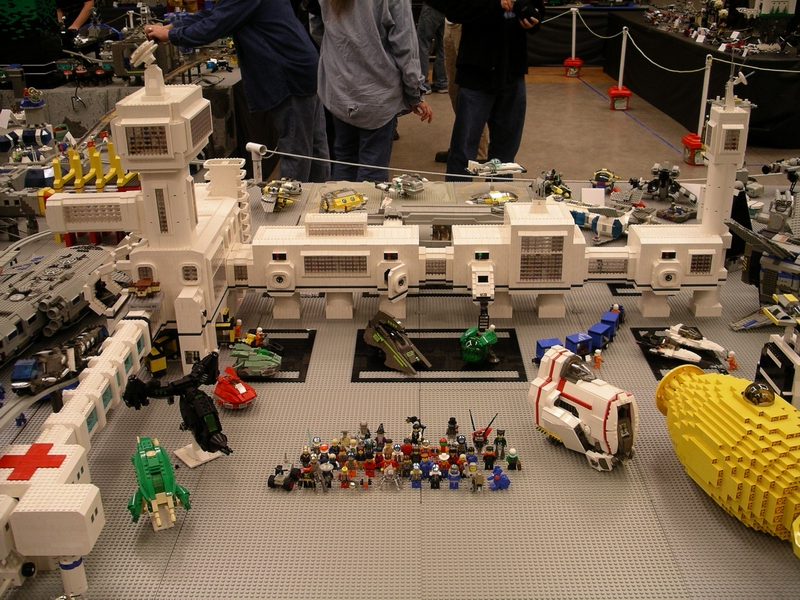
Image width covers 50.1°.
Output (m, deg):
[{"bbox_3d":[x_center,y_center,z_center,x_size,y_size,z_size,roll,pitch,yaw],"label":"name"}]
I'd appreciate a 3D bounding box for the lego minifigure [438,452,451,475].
[{"bbox_3d":[0.078,0.286,1.477,0.025,0.045,0.018,0,24,1],"label":"lego minifigure"}]

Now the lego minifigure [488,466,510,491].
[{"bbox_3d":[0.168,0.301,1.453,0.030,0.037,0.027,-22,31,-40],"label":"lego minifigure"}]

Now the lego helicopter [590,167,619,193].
[{"bbox_3d":[0.745,-0.437,3.106,0.105,0.076,0.100,5,24,11],"label":"lego helicopter"}]

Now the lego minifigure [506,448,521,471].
[{"bbox_3d":[0.199,0.278,1.497,0.026,0.043,0.017,0,24,1],"label":"lego minifigure"}]

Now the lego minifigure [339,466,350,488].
[{"bbox_3d":[-0.093,0.297,1.440,0.025,0.040,0.018,0,23,1],"label":"lego minifigure"}]

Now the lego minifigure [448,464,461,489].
[{"bbox_3d":[0.093,0.300,1.456,0.025,0.043,0.018,0,24,1],"label":"lego minifigure"}]

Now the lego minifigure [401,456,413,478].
[{"bbox_3d":[0.012,0.287,1.488,0.025,0.042,0.018,0,24,1],"label":"lego minifigure"}]

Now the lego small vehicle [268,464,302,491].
[{"bbox_3d":[-0.197,0.299,1.448,0.045,0.030,0.053,7,24,17],"label":"lego small vehicle"}]

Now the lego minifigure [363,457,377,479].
[{"bbox_3d":[-0.052,0.287,1.487,0.025,0.042,0.018,0,24,1],"label":"lego minifigure"}]

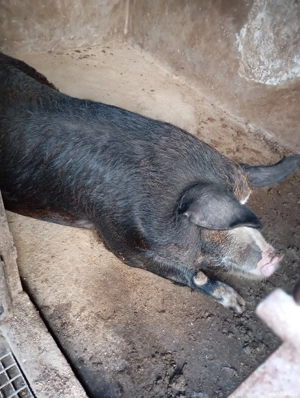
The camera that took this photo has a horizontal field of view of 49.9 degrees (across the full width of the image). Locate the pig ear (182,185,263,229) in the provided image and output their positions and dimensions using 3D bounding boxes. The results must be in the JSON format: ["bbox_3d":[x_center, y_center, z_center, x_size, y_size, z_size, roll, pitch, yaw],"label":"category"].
[{"bbox_3d":[0.244,0.031,1.100,0.250,0.080,0.140,13,49,7],"label":"pig ear"}]

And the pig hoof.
[{"bbox_3d":[0.296,0.363,1.170,0.063,0.052,0.100,-32,55,-32],"label":"pig hoof"}]

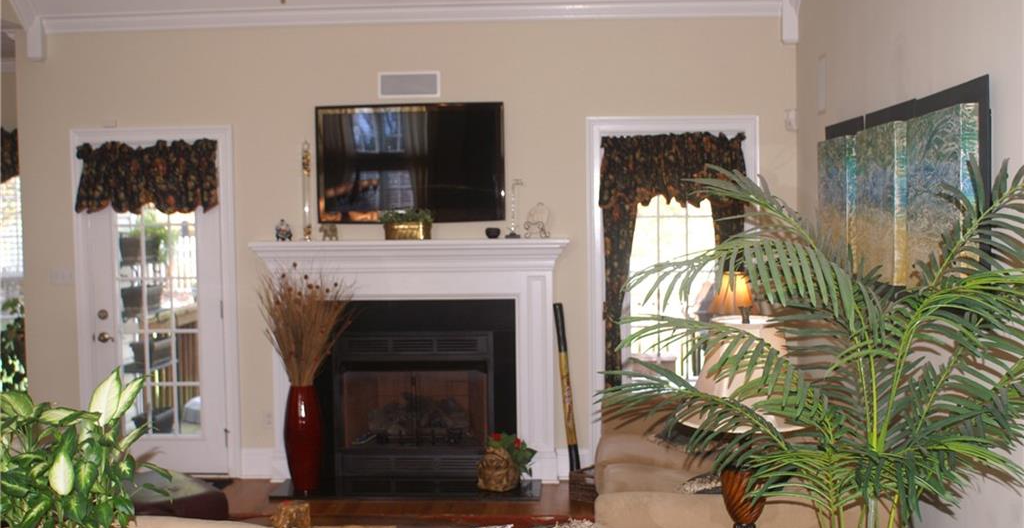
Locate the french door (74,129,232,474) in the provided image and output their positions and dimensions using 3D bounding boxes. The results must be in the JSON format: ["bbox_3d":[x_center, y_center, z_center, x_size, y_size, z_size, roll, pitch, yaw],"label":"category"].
[{"bbox_3d":[-2.136,0.244,6.671,0.960,2.110,0.110,-1,3,3],"label":"french door"}]

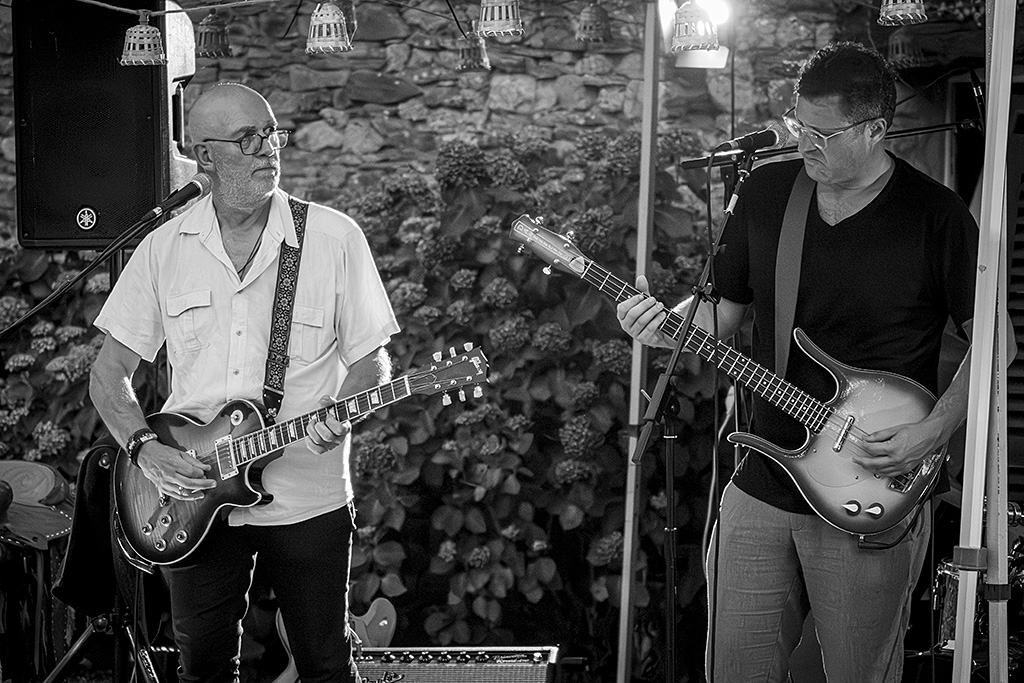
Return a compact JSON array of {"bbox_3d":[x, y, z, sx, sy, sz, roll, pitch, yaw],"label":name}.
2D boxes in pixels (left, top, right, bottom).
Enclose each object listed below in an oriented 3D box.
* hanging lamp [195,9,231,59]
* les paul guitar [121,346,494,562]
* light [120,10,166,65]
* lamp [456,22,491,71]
[{"bbox_3d":[-0.766,-0.788,13.100,0.101,0.125,0.101,0,1,0],"label":"hanging lamp"},{"bbox_3d":[-0.482,0.207,11.455,0.995,0.335,0.085,-21,-22,24],"label":"les paul guitar"},{"bbox_3d":[-0.784,-0.645,10.900,0.098,0.119,0.098,0,1,0],"label":"light"},{"bbox_3d":[-0.101,-0.772,13.400,0.095,0.123,0.095,0,1,0],"label":"lamp"}]

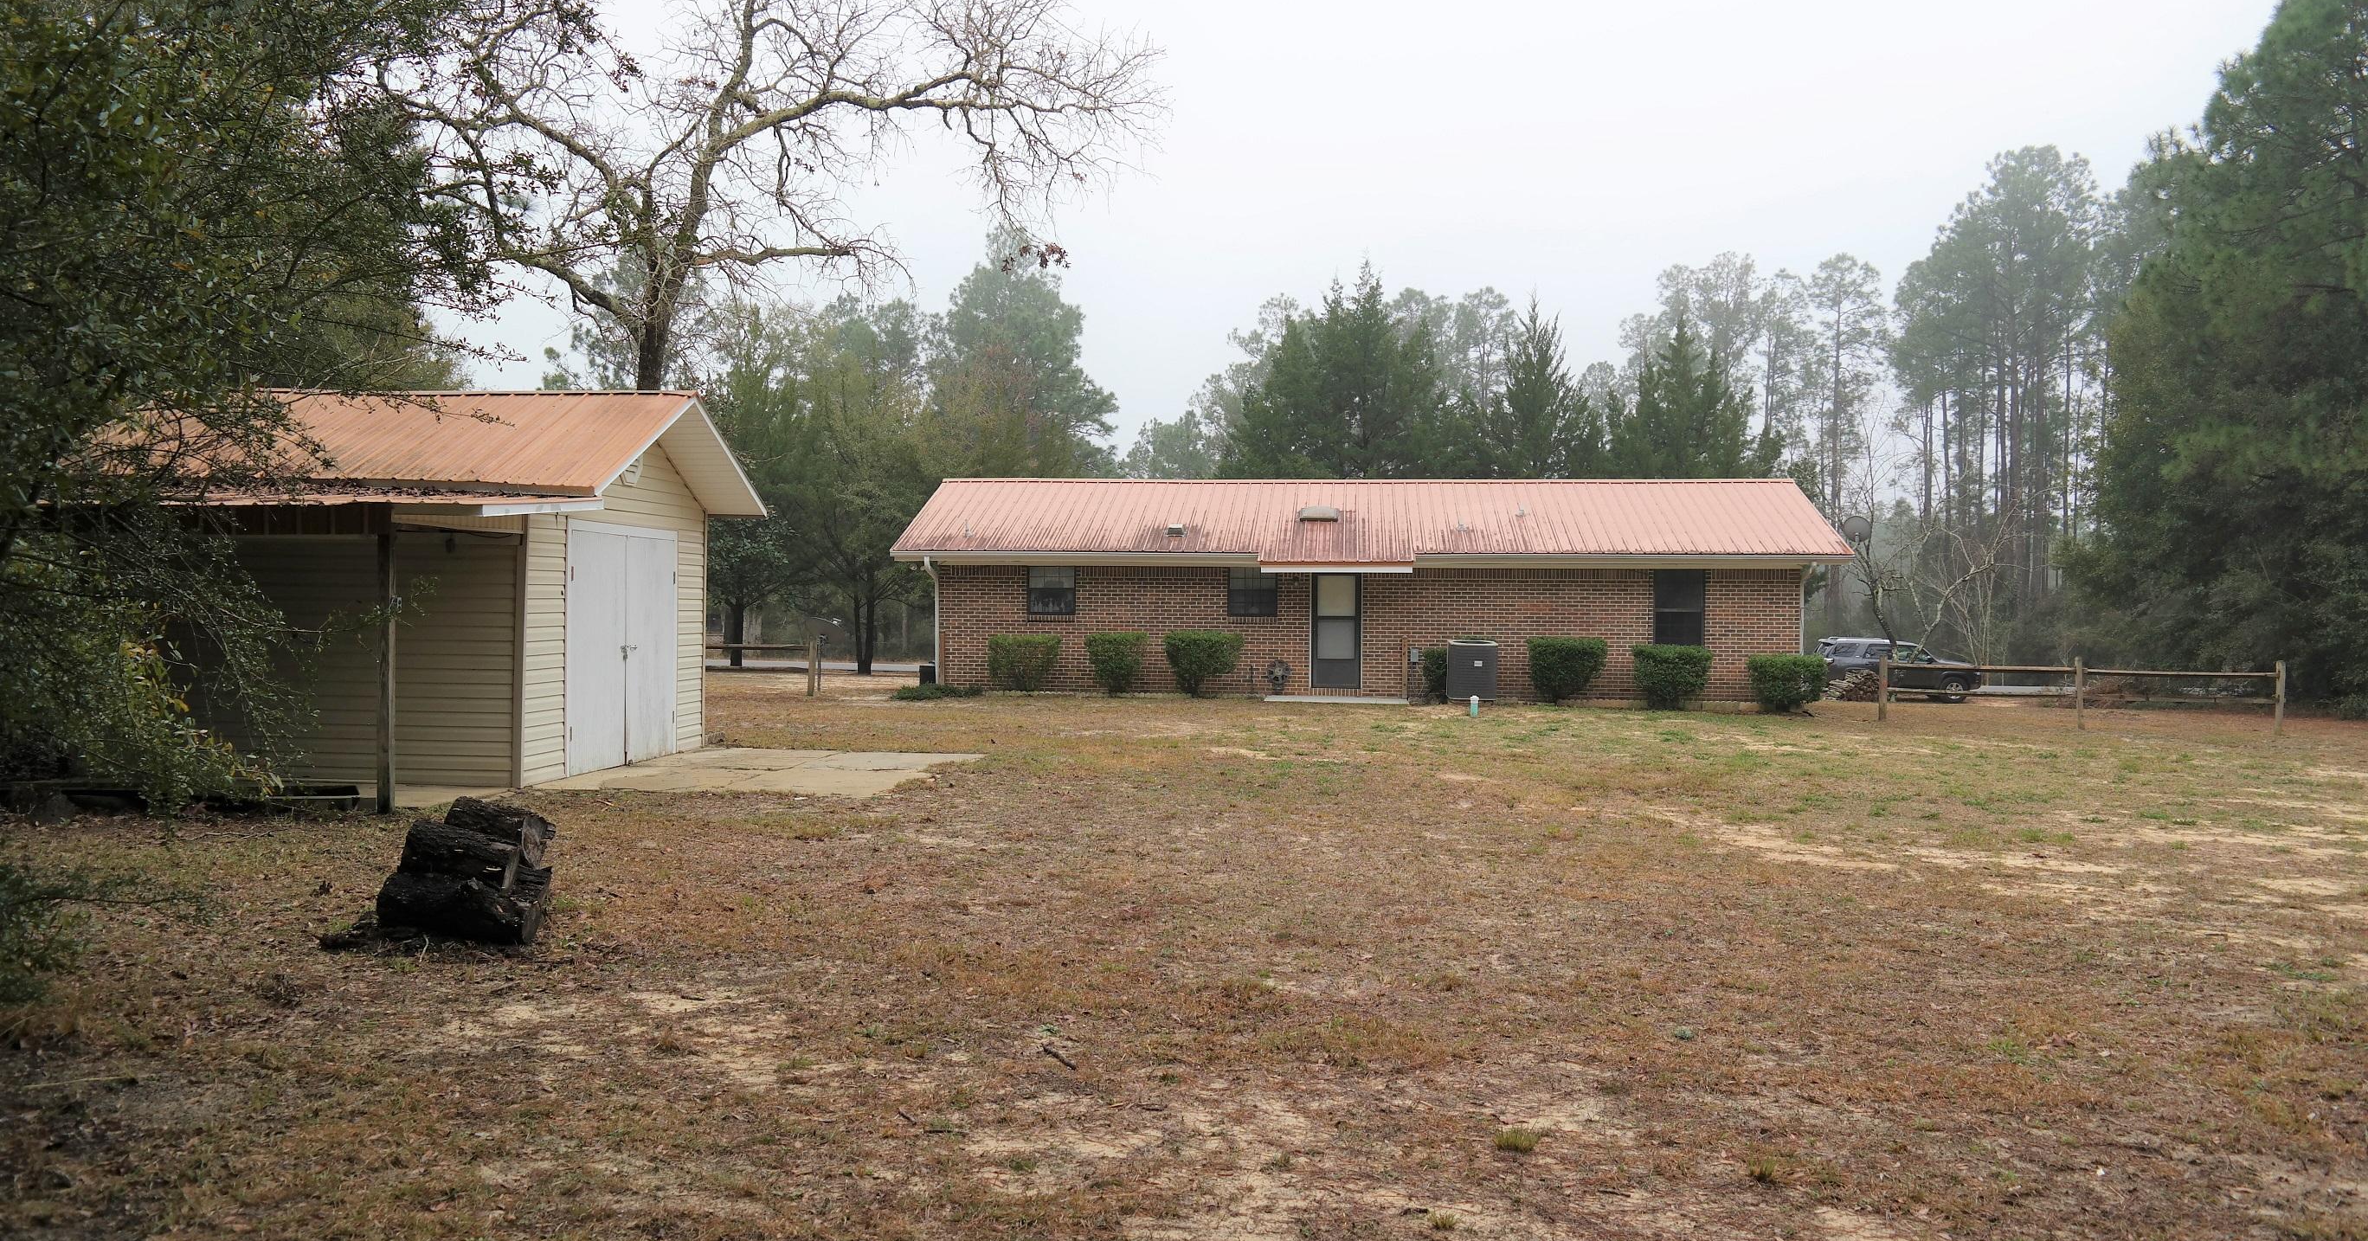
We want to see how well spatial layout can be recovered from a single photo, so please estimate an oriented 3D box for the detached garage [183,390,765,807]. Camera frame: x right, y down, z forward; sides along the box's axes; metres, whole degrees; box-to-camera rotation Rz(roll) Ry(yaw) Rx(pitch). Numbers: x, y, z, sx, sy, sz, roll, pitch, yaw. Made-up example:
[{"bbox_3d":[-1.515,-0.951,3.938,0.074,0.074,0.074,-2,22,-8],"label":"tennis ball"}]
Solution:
[{"bbox_3d":[-6.945,-0.362,15.170,4.950,3.400,6.100,0,1,5],"label":"detached garage"}]

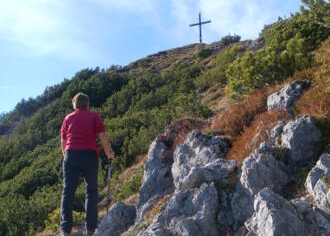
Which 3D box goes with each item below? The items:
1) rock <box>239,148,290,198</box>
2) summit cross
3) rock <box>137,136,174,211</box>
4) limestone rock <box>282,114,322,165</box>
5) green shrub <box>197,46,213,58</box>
[{"bbox_3d":[1.062,0.593,4.750,0.530,0.520,0.500,0,-10,0],"label":"rock"},{"bbox_3d":[4.720,-12.070,60.000,3.200,4.200,0.250,-5,-11,29],"label":"summit cross"},{"bbox_3d":[-0.120,0.699,5.600,0.460,0.900,0.500,0,-10,0],"label":"rock"},{"bbox_3d":[1.675,0.278,5.500,0.480,0.620,0.500,0,-10,0],"label":"limestone rock"},{"bbox_3d":[4.972,-8.245,56.000,1.900,1.400,1.700,0,-10,0],"label":"green shrub"}]

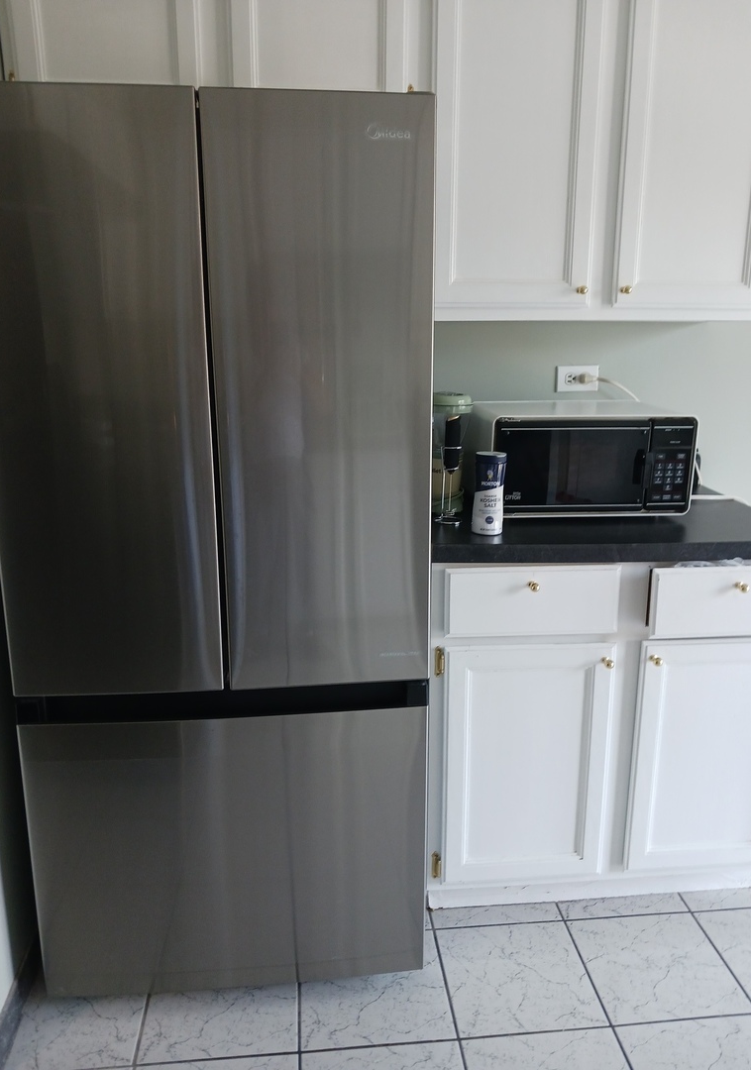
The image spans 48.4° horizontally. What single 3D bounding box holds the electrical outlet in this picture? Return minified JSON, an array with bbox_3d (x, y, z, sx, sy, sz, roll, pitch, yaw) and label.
[{"bbox_3d":[0.563,-0.432,2.311,0.115,0.071,0.012,-1,14,-5],"label":"electrical outlet"}]

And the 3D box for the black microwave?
[{"bbox_3d":[0.493,-0.199,2.130,0.481,0.247,0.395,-1,14,-4],"label":"black microwave"}]

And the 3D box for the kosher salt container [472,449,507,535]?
[{"bbox_3d":[0.253,-0.092,1.847,0.071,0.174,0.071,0,14,0],"label":"kosher salt container"}]

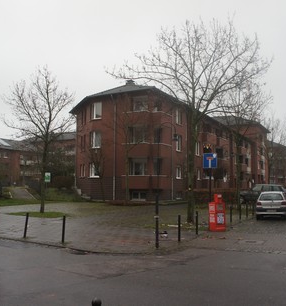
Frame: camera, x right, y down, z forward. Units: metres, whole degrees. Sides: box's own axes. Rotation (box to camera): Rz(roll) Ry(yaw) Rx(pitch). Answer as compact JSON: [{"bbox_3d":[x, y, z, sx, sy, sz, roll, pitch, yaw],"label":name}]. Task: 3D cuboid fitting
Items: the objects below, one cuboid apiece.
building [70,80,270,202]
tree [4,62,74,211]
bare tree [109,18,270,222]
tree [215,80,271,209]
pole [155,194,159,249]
[{"bbox_3d":[7.577,-0.194,53.090,13.000,13.500,46.500,-3,-6,28],"label":"building"},{"bbox_3d":[-6.287,-0.933,21.673,4.000,9.273,4.000,0,-5,0],"label":"tree"},{"bbox_3d":[2.269,-1.753,17.074,7.000,10.241,7.000,0,-5,0],"label":"bare tree"},{"bbox_3d":[7.680,-0.739,26.978,4.500,10.117,4.500,0,-5,0],"label":"tree"},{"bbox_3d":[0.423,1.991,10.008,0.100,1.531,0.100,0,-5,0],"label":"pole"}]

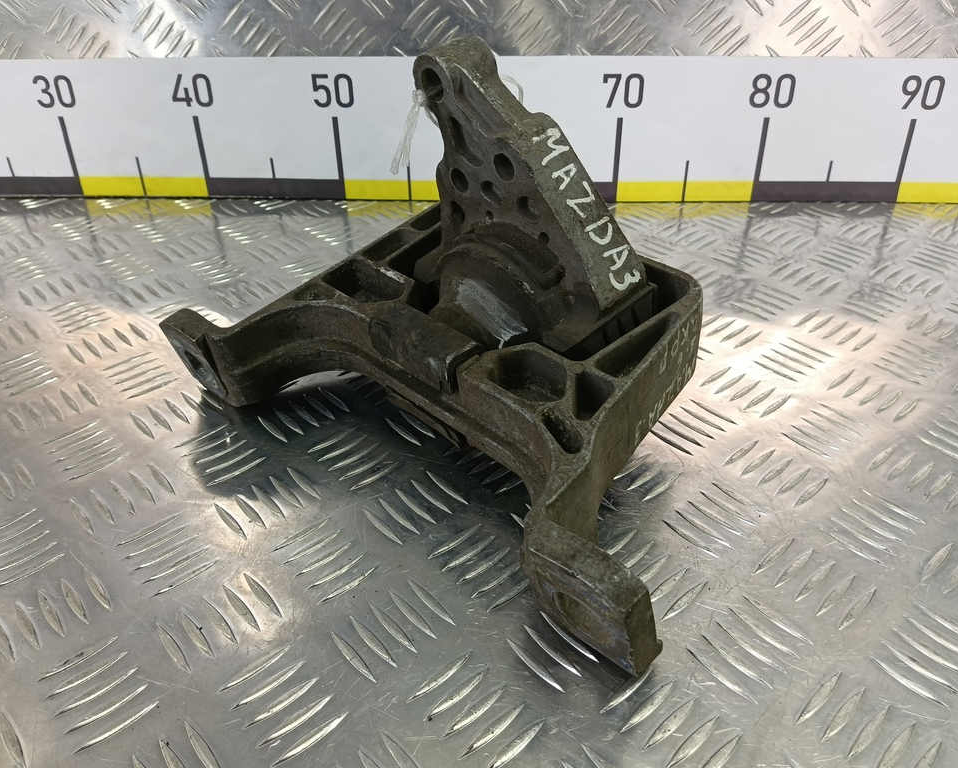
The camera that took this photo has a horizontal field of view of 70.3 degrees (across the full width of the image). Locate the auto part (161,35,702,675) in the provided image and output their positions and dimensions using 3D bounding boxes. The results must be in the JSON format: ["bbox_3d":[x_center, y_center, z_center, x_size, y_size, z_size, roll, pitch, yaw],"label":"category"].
[{"bbox_3d":[0.005,-0.046,0.272,0.238,0.150,0.163,25,46,28],"label":"auto part"}]

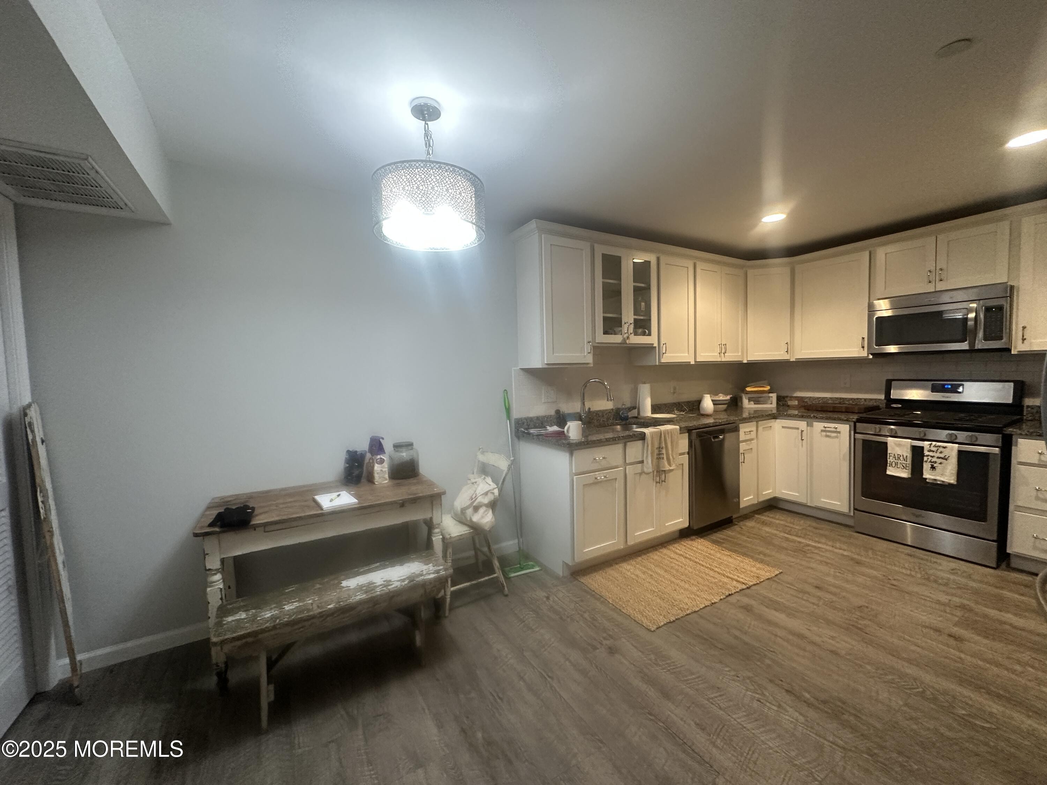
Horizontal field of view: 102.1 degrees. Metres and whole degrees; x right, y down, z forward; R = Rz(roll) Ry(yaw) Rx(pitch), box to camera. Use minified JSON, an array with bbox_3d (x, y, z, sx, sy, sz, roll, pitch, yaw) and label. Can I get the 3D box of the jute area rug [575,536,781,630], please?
[{"bbox_3d":[1.009,1.186,2.777,1.190,0.012,0.680,-3,3,-30],"label":"jute area rug"}]

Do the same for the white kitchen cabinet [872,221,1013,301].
[{"bbox_3d":[3.175,-0.945,3.197,0.326,0.442,0.755,-3,3,-32],"label":"white kitchen cabinet"}]

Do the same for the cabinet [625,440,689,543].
[{"bbox_3d":[0.815,0.692,3.315,0.680,0.808,0.630,-3,3,-32],"label":"cabinet"}]

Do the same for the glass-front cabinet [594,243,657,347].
[{"bbox_3d":[0.723,-0.746,3.413,0.684,0.775,0.332,-3,3,-31],"label":"glass-front cabinet"}]

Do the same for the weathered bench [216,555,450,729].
[{"bbox_3d":[-0.787,1.062,1.870,0.918,0.422,0.285,-3,3,-32],"label":"weathered bench"}]

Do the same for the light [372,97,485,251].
[{"bbox_3d":[-0.388,-0.902,1.733,0.446,0.518,0.446,-3,3,-31],"label":"light"}]

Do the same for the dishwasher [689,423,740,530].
[{"bbox_3d":[1.377,0.668,3.637,0.605,0.812,0.635,-3,3,-32],"label":"dishwasher"}]

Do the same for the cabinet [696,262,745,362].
[{"bbox_3d":[1.718,-0.722,4.019,0.715,0.894,0.325,-3,3,-32],"label":"cabinet"}]

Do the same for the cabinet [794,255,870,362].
[{"bbox_3d":[2.819,-0.740,3.790,0.326,0.894,0.605,-3,3,-32],"label":"cabinet"}]

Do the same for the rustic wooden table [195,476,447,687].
[{"bbox_3d":[-1.006,0.906,2.255,1.080,0.737,0.545,-3,3,-29],"label":"rustic wooden table"}]

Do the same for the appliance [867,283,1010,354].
[{"bbox_3d":[3.151,-0.511,3.196,0.410,0.417,0.758,-3,3,-32],"label":"appliance"}]

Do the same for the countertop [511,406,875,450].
[{"bbox_3d":[1.556,0.252,3.409,3.010,0.040,1.250,-3,3,-31],"label":"countertop"}]

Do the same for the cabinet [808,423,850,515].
[{"bbox_3d":[2.813,0.608,3.671,0.625,0.776,0.335,-3,3,-31],"label":"cabinet"}]

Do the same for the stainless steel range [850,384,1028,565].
[{"bbox_3d":[3.059,0.518,3.148,0.690,1.193,0.760,-3,3,-31],"label":"stainless steel range"}]

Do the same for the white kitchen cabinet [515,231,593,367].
[{"bbox_3d":[0.237,-0.645,3.124,0.457,0.920,0.332,-3,3,-31],"label":"white kitchen cabinet"}]

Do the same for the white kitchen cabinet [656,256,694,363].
[{"bbox_3d":[1.217,-0.693,3.708,0.463,0.894,0.325,-3,3,-32],"label":"white kitchen cabinet"}]

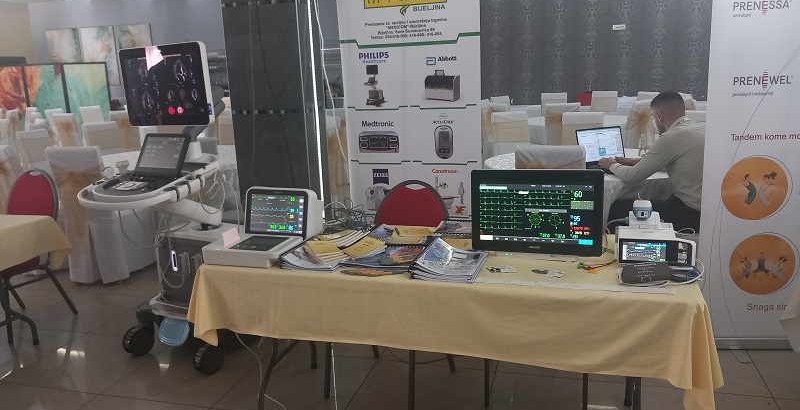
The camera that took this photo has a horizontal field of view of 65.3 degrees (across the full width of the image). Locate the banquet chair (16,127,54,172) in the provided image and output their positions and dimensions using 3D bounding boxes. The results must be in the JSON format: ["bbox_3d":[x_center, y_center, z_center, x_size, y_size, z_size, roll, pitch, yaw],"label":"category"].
[{"bbox_3d":[-3.696,-0.314,6.657,0.520,0.990,0.440,4,14,25],"label":"banquet chair"}]

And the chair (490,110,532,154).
[{"bbox_3d":[1.137,-0.359,5.873,0.440,1.000,0.540,-5,13,-11],"label":"chair"}]

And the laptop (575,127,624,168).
[{"bbox_3d":[1.473,-0.391,4.259,0.375,0.240,0.320,-8,14,-25],"label":"laptop"}]

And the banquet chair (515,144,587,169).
[{"bbox_3d":[0.967,0.108,3.819,0.440,1.000,0.540,4,14,27],"label":"banquet chair"}]

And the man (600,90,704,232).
[{"bbox_3d":[1.646,-0.063,3.946,0.700,1.240,0.560,5,15,32],"label":"man"}]

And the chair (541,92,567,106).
[{"bbox_3d":[2.334,-1.175,9.440,0.440,0.990,0.520,1,13,13],"label":"chair"}]

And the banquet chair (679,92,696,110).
[{"bbox_3d":[3.649,-0.944,8.005,0.540,1.000,0.440,-14,17,-42],"label":"banquet chair"}]

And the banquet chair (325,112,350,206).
[{"bbox_3d":[-0.732,-0.620,7.495,0.440,0.990,0.520,-3,12,-2],"label":"banquet chair"}]

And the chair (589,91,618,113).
[{"bbox_3d":[2.833,-1.080,8.767,0.440,1.000,0.540,3,14,25],"label":"chair"}]

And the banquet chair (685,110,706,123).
[{"bbox_3d":[2.345,-0.251,5.159,0.440,1.000,0.540,7,16,37],"label":"banquet chair"}]

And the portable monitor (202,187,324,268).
[{"bbox_3d":[-0.568,0.070,2.635,0.325,0.230,0.520,1,13,16],"label":"portable monitor"}]

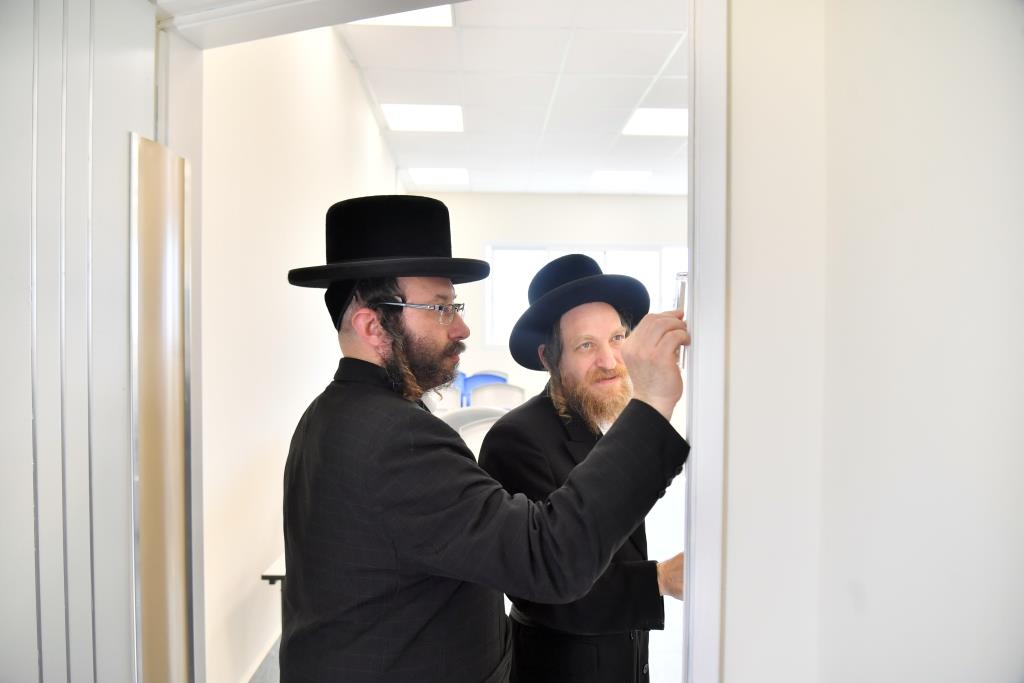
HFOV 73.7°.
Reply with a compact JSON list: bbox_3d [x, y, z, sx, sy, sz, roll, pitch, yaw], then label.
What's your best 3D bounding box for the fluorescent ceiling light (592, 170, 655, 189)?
[{"bbox_3d":[1.090,-1.640,6.889,0.590,0.060,0.590,0,0,-2],"label":"fluorescent ceiling light"}]

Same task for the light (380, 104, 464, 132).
[{"bbox_3d":[-0.640,-1.646,5.021,0.590,0.060,0.590,0,0,-2],"label":"light"}]

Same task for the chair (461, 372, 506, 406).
[{"bbox_3d":[-0.240,0.690,6.250,0.440,0.780,0.490,0,0,-2],"label":"chair"}]

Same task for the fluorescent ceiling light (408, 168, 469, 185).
[{"bbox_3d":[-0.709,-1.653,6.820,0.590,0.060,0.590,0,0,-2],"label":"fluorescent ceiling light"}]

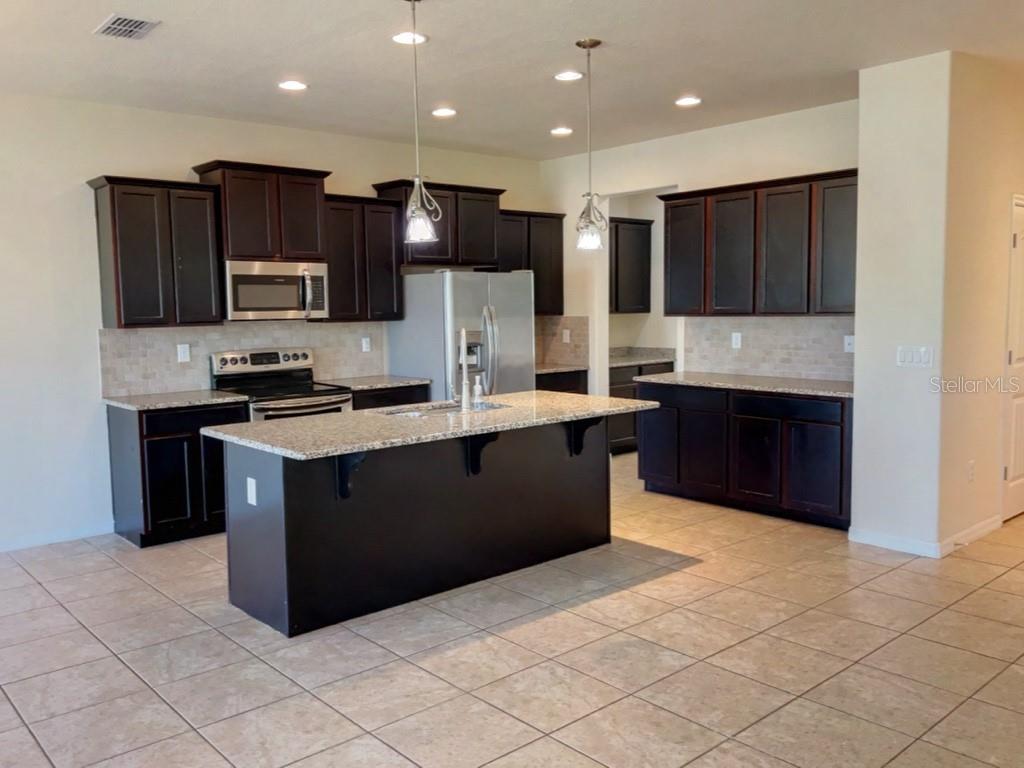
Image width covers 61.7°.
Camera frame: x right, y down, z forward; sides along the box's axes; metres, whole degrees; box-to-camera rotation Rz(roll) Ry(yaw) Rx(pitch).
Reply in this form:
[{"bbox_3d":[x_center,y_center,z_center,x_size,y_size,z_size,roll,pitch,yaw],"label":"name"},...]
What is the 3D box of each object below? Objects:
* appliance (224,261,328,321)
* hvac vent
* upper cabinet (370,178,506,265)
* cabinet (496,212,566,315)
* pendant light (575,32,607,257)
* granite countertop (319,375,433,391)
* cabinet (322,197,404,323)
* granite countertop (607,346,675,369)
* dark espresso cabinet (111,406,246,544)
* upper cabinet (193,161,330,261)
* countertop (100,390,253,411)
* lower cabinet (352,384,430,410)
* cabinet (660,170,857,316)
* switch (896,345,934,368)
[{"bbox_3d":[-1.727,-0.658,6.085,0.755,0.395,0.420,-5,7,-42],"label":"appliance"},{"bbox_3d":[-1.834,-1.686,4.087,0.215,0.020,0.339,-6,7,-41],"label":"hvac vent"},{"bbox_3d":[-0.567,-1.298,7.103,1.075,0.637,0.410,-5,7,-42],"label":"upper cabinet"},{"bbox_3d":[0.082,-1.083,7.867,0.820,0.923,0.365,-6,7,-41],"label":"cabinet"},{"bbox_3d":[0.399,-1.232,4.471,0.150,1.064,0.150,-1,5,0],"label":"pendant light"},{"bbox_3d":[-1.114,0.000,6.693,0.724,0.040,0.648,-6,7,-41],"label":"granite countertop"},{"bbox_3d":[-1.209,-0.944,6.585,0.690,0.911,0.360,-5,7,-42],"label":"cabinet"},{"bbox_3d":[1.037,-0.263,8.557,1.155,0.144,0.640,-6,7,-41],"label":"granite countertop"},{"bbox_3d":[-2.227,0.560,5.760,0.701,0.873,0.620,-6,7,-41],"label":"dark espresso cabinet"},{"bbox_3d":[-1.734,-1.185,6.056,0.860,0.640,0.410,-5,7,-42],"label":"upper cabinet"},{"bbox_3d":[-2.232,0.111,5.701,0.725,0.040,0.648,-6,7,-41],"label":"countertop"},{"bbox_3d":[-1.123,0.451,6.740,0.707,0.873,0.620,-6,7,-41],"label":"lower cabinet"},{"bbox_3d":[1.873,-0.961,6.200,0.375,0.940,1.775,-6,7,-41],"label":"cabinet"},{"bbox_3d":[2.319,-0.152,4.935,0.010,0.117,0.206,-6,7,-41],"label":"switch"}]

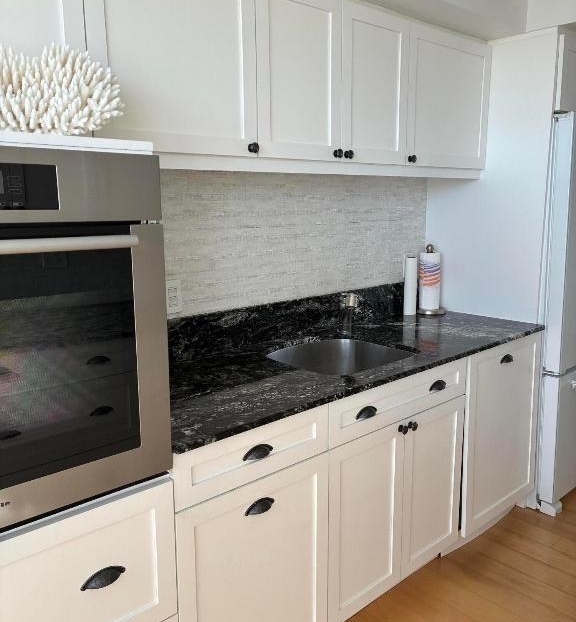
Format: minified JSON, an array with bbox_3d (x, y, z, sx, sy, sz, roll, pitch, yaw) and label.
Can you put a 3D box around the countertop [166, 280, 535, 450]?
[{"bbox_3d":[0.217,0.079,2.139,1.870,0.169,0.649,-10,14,-40],"label":"countertop"}]

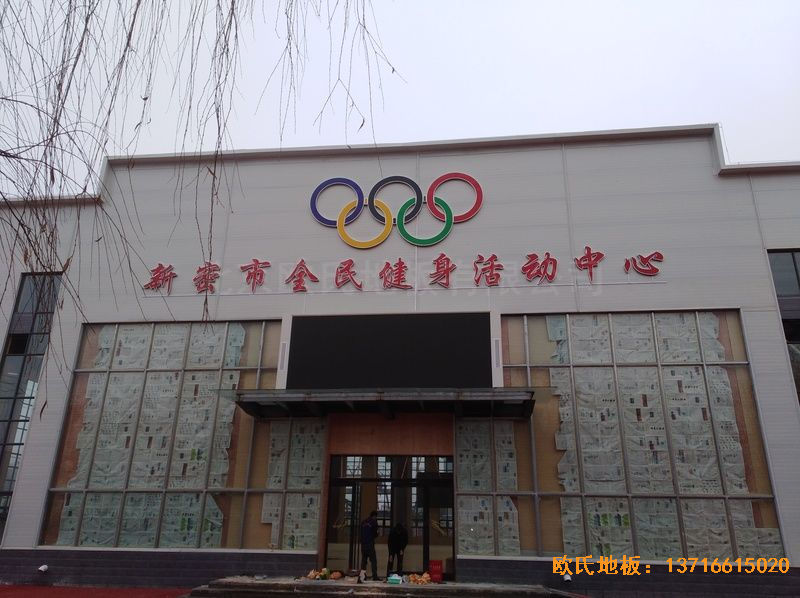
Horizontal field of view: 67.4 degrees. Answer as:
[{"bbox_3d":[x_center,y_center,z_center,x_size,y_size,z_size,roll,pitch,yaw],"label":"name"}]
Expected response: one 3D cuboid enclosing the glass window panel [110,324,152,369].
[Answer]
[{"bbox_3d":[-7.972,1.427,17.811,1.114,1.412,0.060,-1,-20,6],"label":"glass window panel"}]

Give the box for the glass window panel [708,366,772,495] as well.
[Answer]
[{"bbox_3d":[8.532,3.251,15.150,1.064,3.303,0.060,-1,-20,6],"label":"glass window panel"}]

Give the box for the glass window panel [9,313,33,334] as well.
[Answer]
[{"bbox_3d":[-12.116,0.784,19.251,0.714,0.672,0.080,-1,-20,6],"label":"glass window panel"}]

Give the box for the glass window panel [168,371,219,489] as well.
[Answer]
[{"bbox_3d":[-5.667,3.561,16.525,1.065,3.248,0.050,-1,-20,6],"label":"glass window panel"}]

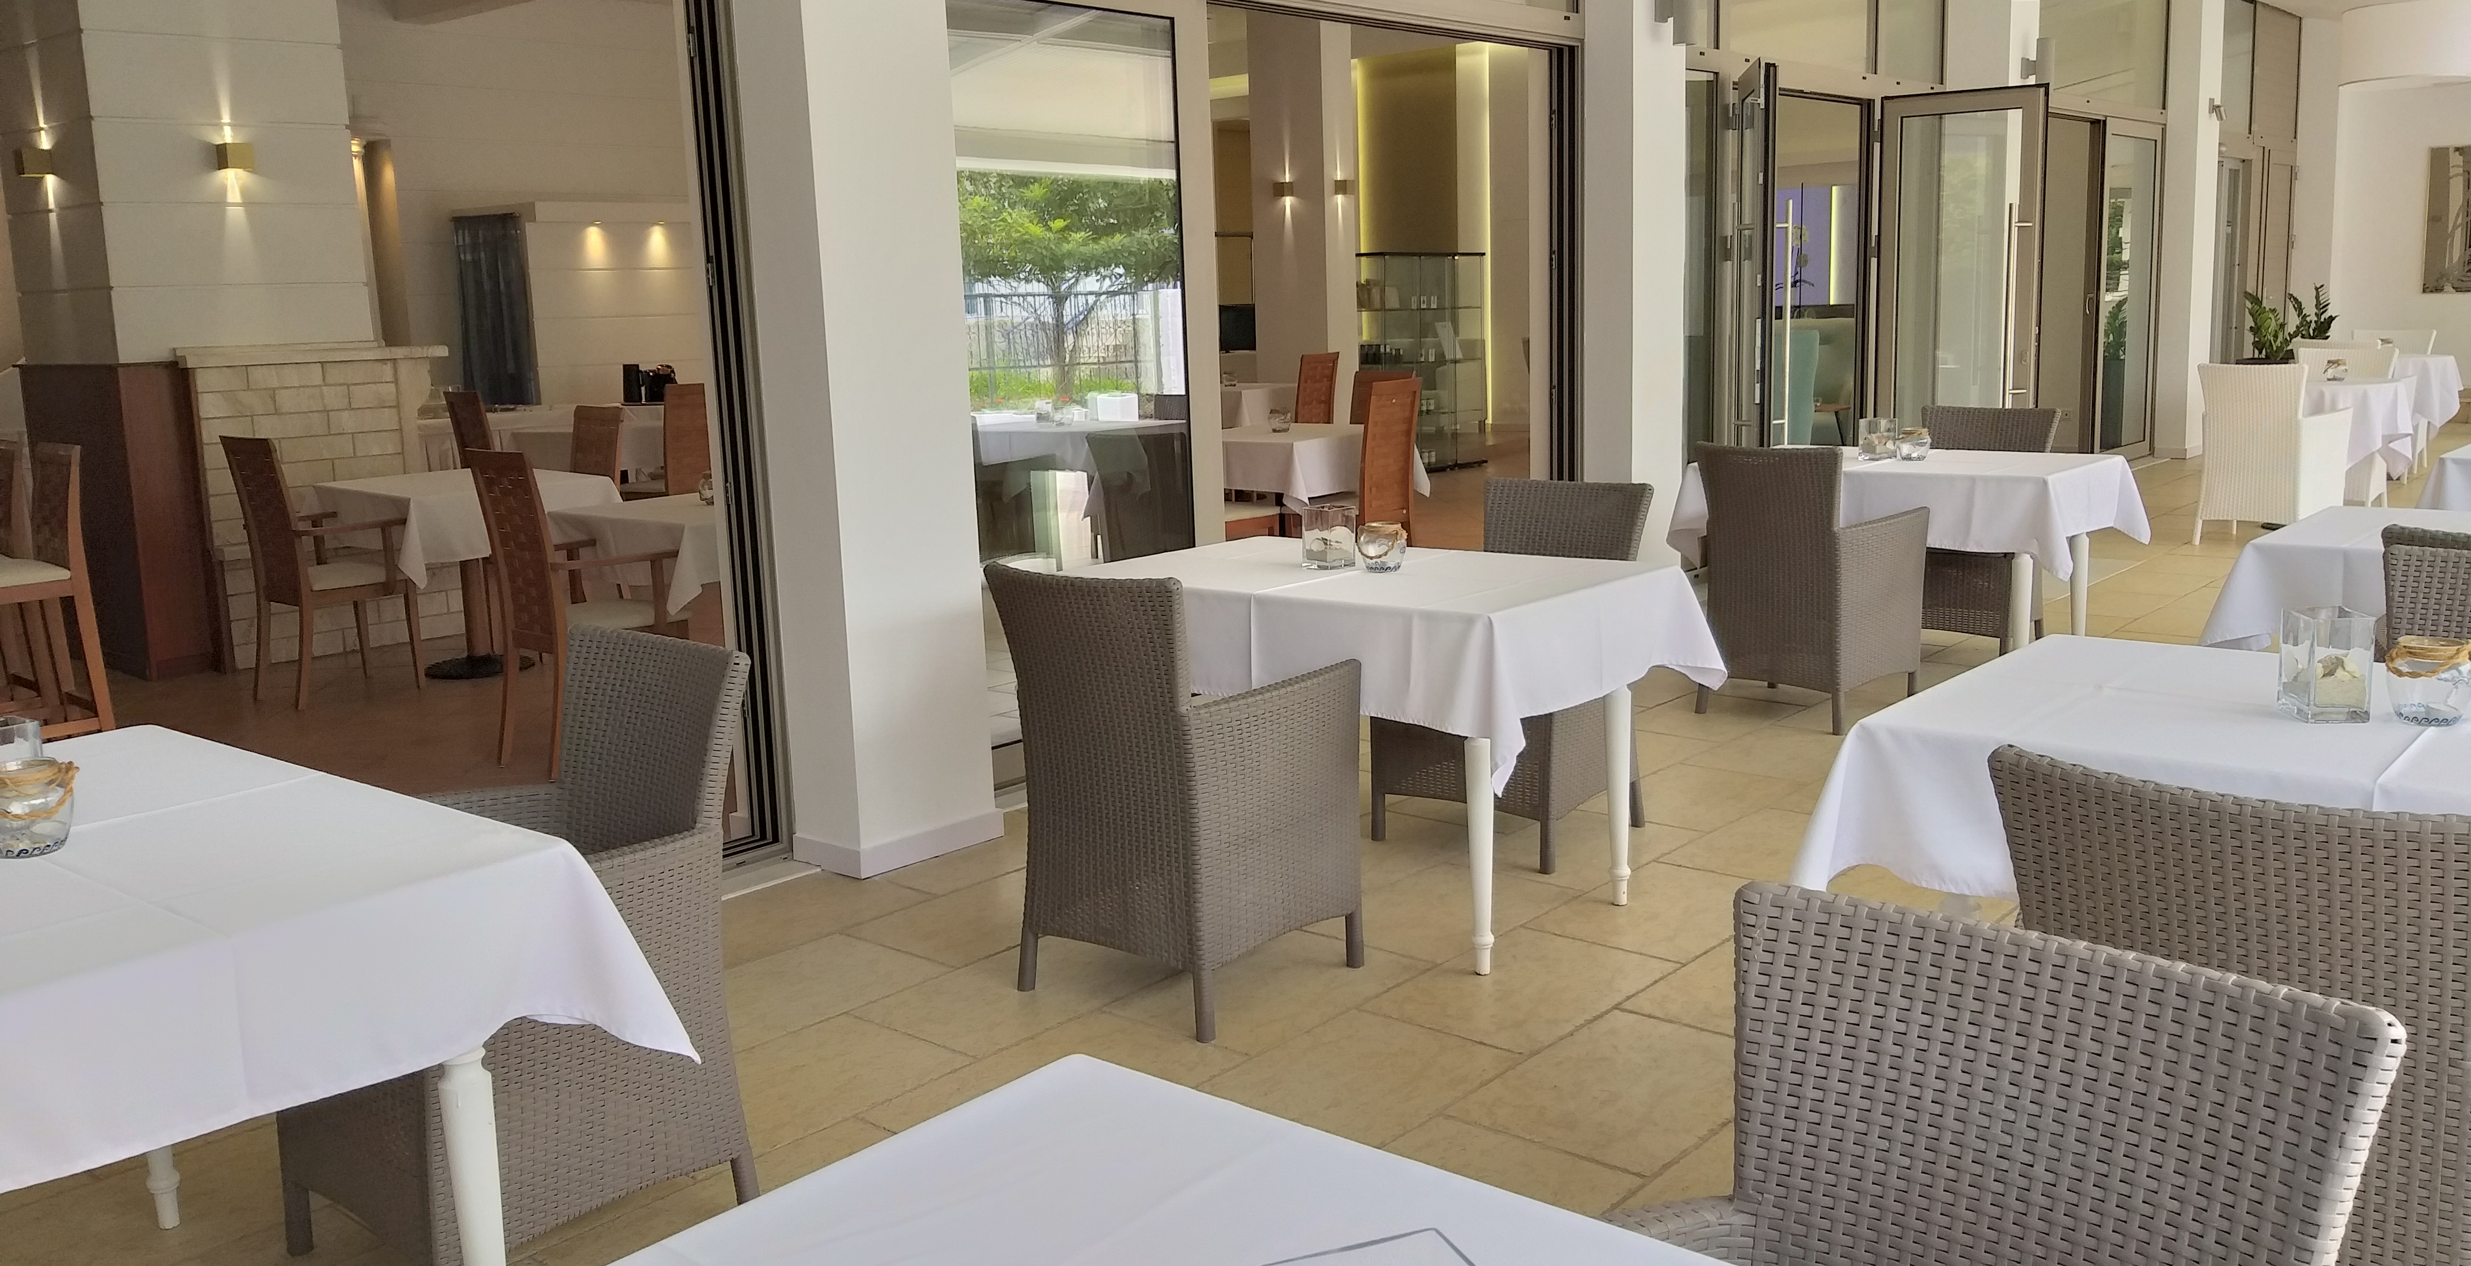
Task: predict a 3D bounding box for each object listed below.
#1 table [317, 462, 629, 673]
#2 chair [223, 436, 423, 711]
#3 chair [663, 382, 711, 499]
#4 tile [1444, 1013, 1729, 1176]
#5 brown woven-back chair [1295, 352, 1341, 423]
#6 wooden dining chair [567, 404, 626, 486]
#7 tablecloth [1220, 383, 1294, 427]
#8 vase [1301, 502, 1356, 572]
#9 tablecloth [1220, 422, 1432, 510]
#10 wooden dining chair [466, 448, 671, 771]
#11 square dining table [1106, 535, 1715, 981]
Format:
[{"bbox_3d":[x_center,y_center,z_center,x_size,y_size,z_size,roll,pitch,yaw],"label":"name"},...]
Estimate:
[{"bbox_3d":[-3.163,-0.247,7.663,1.060,0.757,0.900,7,14,41],"label":"table"},{"bbox_3d":[-3.522,-0.262,7.139,0.540,1.015,0.560,7,13,41],"label":"chair"},{"bbox_3d":[-3.349,-0.983,11.278,0.530,1.020,0.560,-11,13,-42],"label":"chair"},{"bbox_3d":[0.691,0.790,3.233,0.400,0.010,0.600,7,13,41],"label":"tile"},{"bbox_3d":[0.420,-1.402,12.707,0.570,1.000,0.520,7,14,41],"label":"brown woven-back chair"},{"bbox_3d":[-3.056,-0.477,8.241,0.540,1.000,0.580,7,14,41],"label":"wooden dining chair"},{"bbox_3d":[-0.002,-1.677,13.971,0.950,0.330,1.050,6,13,40],"label":"tablecloth"},{"bbox_3d":[0.222,-0.220,4.288,0.084,0.135,0.084,-6,11,-22],"label":"vase"},{"bbox_3d":[0.256,-0.787,8.849,0.950,0.330,1.060,6,13,40],"label":"tablecloth"},{"bbox_3d":[-2.097,-0.095,5.961,0.530,1.020,0.560,7,14,43],"label":"wooden dining chair"},{"bbox_3d":[0.282,0.232,4.260,1.280,0.766,0.790,7,13,41],"label":"square dining table"}]

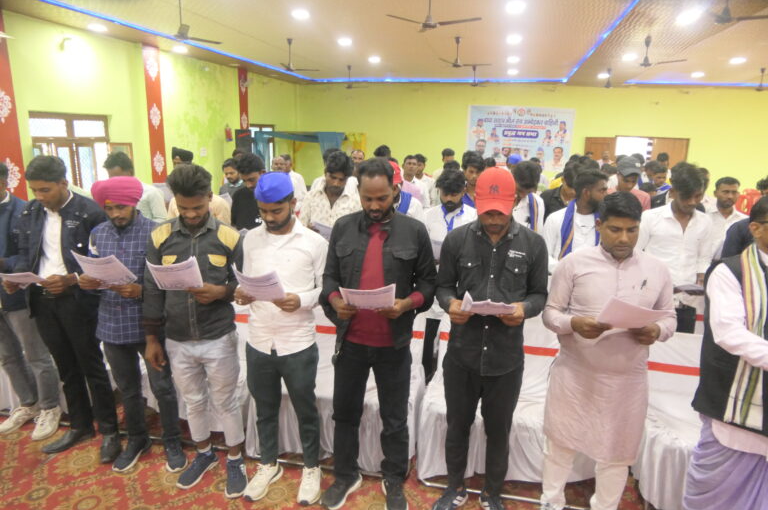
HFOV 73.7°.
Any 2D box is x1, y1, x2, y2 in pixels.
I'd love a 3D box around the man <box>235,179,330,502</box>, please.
[{"bbox_3d":[-0.500,0.449,2.504,0.500,1.680,0.430,3,13,8],"label":"man"}]

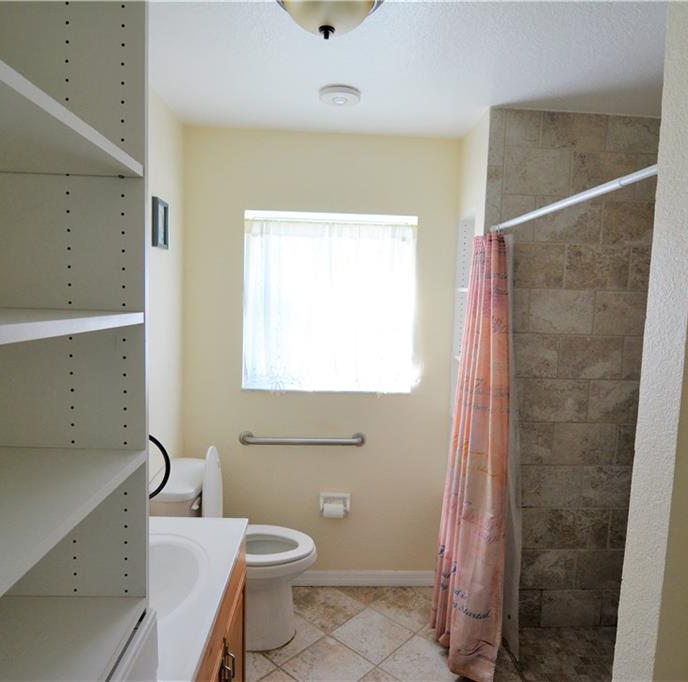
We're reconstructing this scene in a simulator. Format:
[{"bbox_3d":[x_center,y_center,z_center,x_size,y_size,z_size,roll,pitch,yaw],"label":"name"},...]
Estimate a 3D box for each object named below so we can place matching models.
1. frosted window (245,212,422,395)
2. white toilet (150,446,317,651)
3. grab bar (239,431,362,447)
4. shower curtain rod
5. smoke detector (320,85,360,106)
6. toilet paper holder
[{"bbox_3d":[-0.068,-0.202,2.750,0.920,0.940,0.090,2,5,-3],"label":"frosted window"},{"bbox_3d":[-0.485,0.952,2.422,0.710,0.890,0.440,2,5,-3],"label":"white toilet"},{"bbox_3d":[-0.222,0.536,2.741,0.680,0.075,0.073,2,5,-3],"label":"grab bar"},{"bbox_3d":[0.683,-0.440,1.678,0.026,0.026,1.180,2,5,-3],"label":"shower curtain rod"},{"bbox_3d":[-0.016,-1.008,2.131,0.166,0.042,0.166,2,5,-3],"label":"smoke detector"},{"bbox_3d":[-0.048,0.908,2.783,0.165,0.140,0.100,2,5,-3],"label":"toilet paper holder"}]

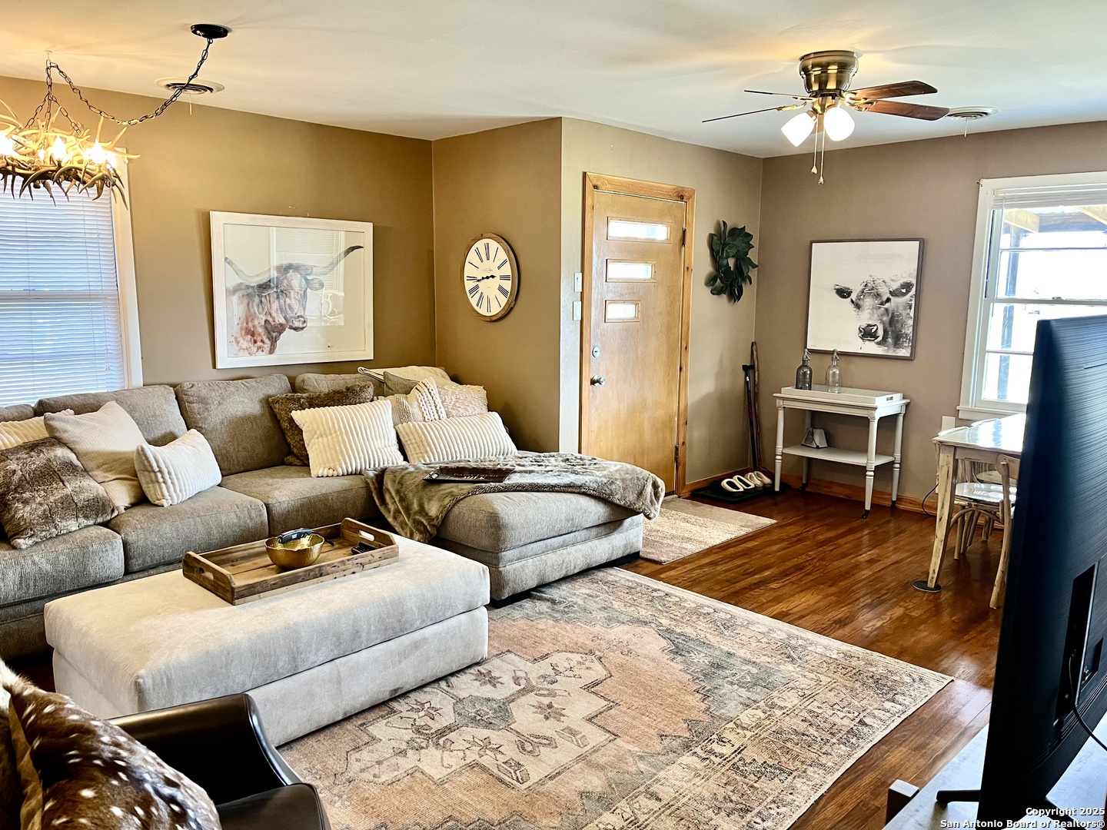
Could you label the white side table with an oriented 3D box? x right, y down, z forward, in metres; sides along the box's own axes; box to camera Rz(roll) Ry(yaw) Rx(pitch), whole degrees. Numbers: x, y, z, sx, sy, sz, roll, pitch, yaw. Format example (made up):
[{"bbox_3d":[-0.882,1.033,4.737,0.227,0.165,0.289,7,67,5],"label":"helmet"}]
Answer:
[{"bbox_3d":[1.955,0.230,5.748,0.470,0.804,0.770,-8,13,-44],"label":"white side table"}]

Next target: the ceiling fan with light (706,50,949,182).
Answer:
[{"bbox_3d":[1.137,-1.227,3.496,1.047,0.496,1.047,-8,13,-44],"label":"ceiling fan with light"}]

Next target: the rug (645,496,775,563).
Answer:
[{"bbox_3d":[0.757,0.702,5.252,1.214,0.012,0.790,-8,13,-44],"label":"rug"}]

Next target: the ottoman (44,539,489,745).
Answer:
[{"bbox_3d":[-1.018,0.821,3.160,1.386,0.424,0.785,-8,13,-44],"label":"ottoman"}]

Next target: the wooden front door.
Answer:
[{"bbox_3d":[0.549,-0.421,5.454,1.055,2.151,0.066,-8,13,-44],"label":"wooden front door"}]

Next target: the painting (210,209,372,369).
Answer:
[{"bbox_3d":[-1.521,-0.738,4.978,1.010,0.862,0.034,-8,13,-44],"label":"painting"}]

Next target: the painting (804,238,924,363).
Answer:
[{"bbox_3d":[2.111,-0.808,5.736,0.046,0.779,0.779,-8,13,-44],"label":"painting"}]

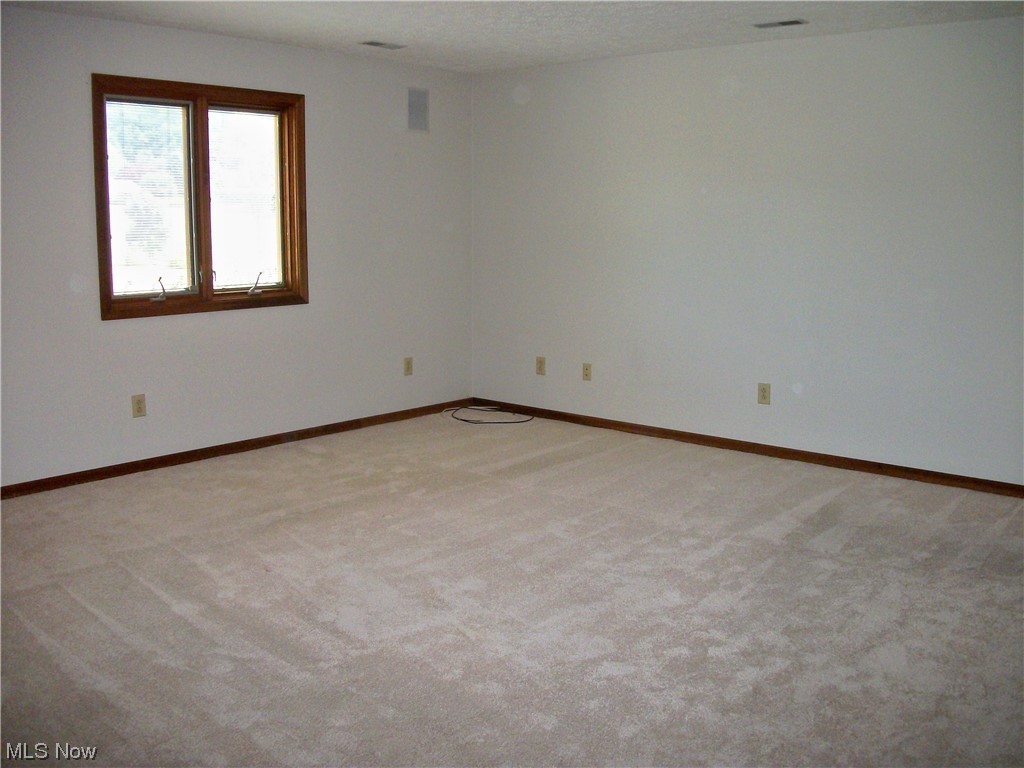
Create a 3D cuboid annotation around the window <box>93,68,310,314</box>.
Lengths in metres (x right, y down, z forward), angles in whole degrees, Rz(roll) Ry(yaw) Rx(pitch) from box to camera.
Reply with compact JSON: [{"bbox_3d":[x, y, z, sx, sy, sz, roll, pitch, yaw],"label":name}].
[{"bbox_3d":[-1.744,-1.052,5.440,0.110,1.265,1.350,9,13,40],"label":"window"}]

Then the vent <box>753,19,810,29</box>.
[{"bbox_3d":[1.398,-1.865,4.929,0.285,0.020,0.125,9,13,40],"label":"vent"}]

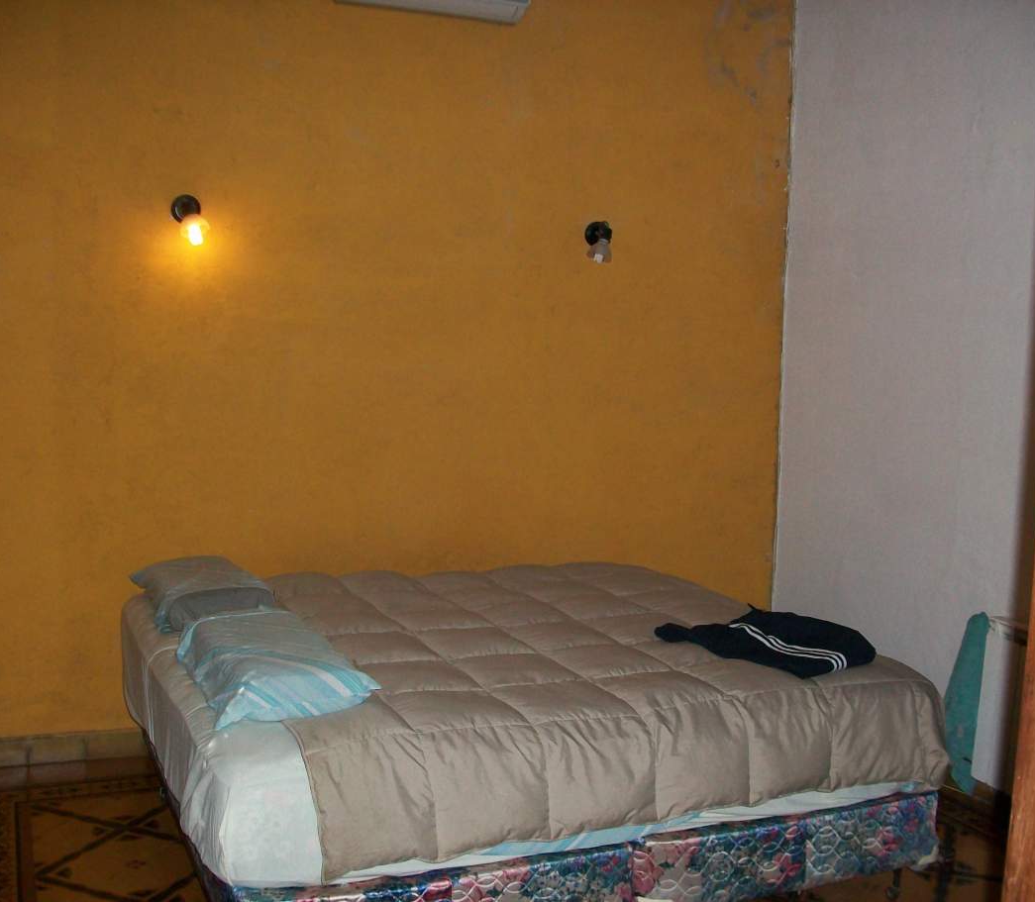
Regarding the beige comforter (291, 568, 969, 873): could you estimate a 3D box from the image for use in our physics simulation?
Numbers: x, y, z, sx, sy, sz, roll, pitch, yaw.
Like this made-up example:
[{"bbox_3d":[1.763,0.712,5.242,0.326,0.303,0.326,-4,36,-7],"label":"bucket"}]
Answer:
[{"bbox_3d":[0.057,0.677,3.622,1.775,0.367,1.622,0,5,-22],"label":"beige comforter"}]

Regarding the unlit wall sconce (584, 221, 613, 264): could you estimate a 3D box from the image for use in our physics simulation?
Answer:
[{"bbox_3d":[0.323,-0.832,4.712,0.100,0.160,0.110,0,6,-24],"label":"unlit wall sconce"}]

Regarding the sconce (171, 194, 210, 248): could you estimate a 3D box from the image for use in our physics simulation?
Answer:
[{"bbox_3d":[-1.126,-0.793,4.069,0.120,0.165,0.125,0,6,-24],"label":"sconce"}]

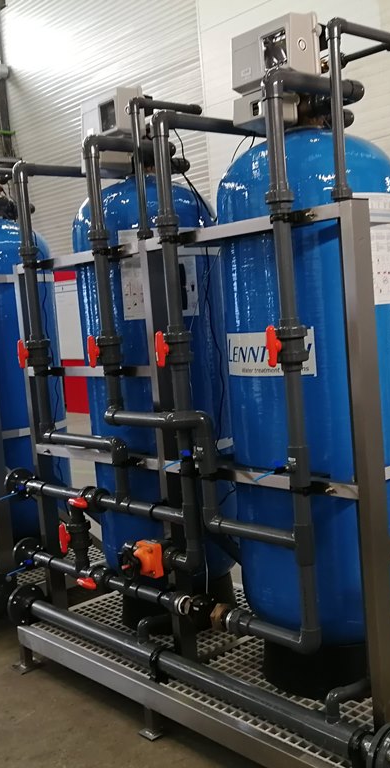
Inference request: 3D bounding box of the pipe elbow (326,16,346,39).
[{"bbox_3d":[0.372,-0.937,2.100,0.058,0.060,0.046,-9,7,-41],"label":"pipe elbow"}]

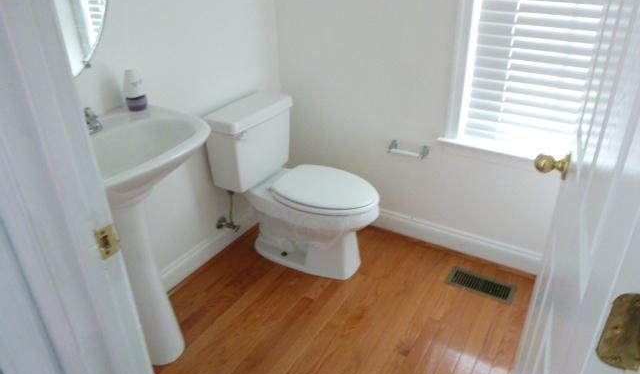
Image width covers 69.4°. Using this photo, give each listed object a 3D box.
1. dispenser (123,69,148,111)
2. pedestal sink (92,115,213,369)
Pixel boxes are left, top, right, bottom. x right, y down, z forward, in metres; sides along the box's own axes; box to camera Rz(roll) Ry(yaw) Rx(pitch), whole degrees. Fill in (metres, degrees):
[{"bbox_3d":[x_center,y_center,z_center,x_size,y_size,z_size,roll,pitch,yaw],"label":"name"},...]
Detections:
[{"bbox_3d":[-0.641,-0.339,1.606,0.070,0.135,0.055,-25,36,-37],"label":"dispenser"},{"bbox_3d":[-0.602,0.248,1.560,0.500,0.870,0.610,15,32,28],"label":"pedestal sink"}]

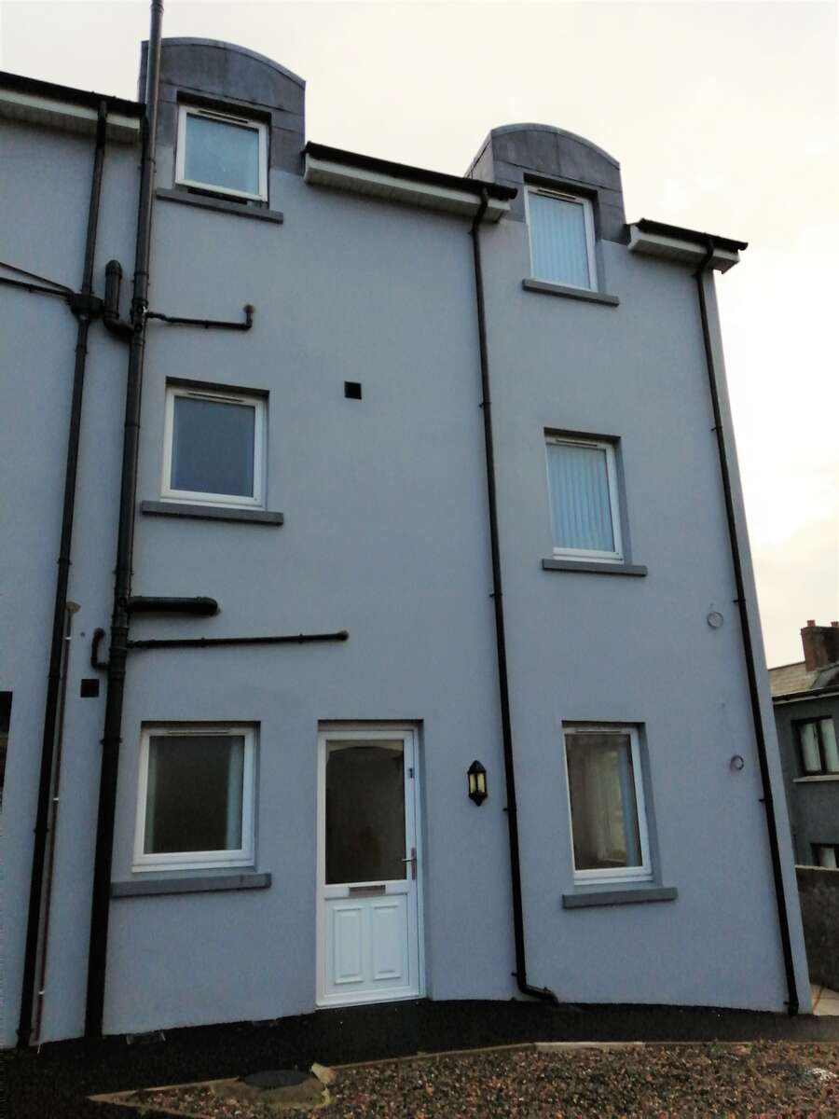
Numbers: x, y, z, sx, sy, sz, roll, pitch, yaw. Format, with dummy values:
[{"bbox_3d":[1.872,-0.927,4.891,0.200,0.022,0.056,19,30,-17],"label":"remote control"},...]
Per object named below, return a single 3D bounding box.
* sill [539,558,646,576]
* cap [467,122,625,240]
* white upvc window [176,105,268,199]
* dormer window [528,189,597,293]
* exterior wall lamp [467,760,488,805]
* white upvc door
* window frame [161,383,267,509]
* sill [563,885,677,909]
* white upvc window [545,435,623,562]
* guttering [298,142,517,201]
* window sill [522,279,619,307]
[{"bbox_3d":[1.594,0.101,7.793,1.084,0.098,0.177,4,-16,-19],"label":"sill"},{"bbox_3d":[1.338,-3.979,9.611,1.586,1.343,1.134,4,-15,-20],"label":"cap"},{"bbox_3d":[-1.818,-3.682,7.726,0.838,0.956,0.124,4,-16,-19],"label":"white upvc window"},{"bbox_3d":[1.501,-3.445,9.119,0.871,1.188,0.081,4,-15,-20],"label":"dormer window"},{"bbox_3d":[0.491,1.879,7.056,0.169,0.373,0.101,4,-15,-20],"label":"exterior wall lamp"},{"bbox_3d":[-0.438,2.422,6.856,0.891,2.092,0.081,4,-15,-20],"label":"white upvc door"},{"bbox_3d":[-1.762,-0.934,7.234,0.857,1.046,0.081,4,-15,-20],"label":"window frame"},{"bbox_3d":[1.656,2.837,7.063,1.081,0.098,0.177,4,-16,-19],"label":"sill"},{"bbox_3d":[1.598,-0.576,8.397,0.857,1.289,0.081,4,-15,-20],"label":"white upvc window"},{"bbox_3d":[-0.040,-3.681,8.048,2.153,0.128,0.121,4,-15,-20],"label":"guttering"},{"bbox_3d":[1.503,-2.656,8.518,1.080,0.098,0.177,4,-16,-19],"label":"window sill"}]

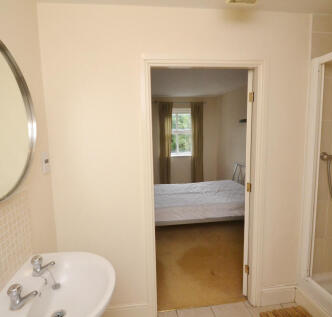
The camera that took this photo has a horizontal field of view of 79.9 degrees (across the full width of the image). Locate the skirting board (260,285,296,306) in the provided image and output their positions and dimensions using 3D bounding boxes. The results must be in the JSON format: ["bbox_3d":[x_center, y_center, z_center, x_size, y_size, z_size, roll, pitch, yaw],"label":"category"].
[{"bbox_3d":[0.974,1.190,1.713,0.314,0.158,0.019,-2,6,-6],"label":"skirting board"}]

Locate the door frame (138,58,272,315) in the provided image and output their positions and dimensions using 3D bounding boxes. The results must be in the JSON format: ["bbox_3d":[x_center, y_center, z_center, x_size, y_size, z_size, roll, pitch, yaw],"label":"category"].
[{"bbox_3d":[0.319,0.268,1.609,0.954,2.046,0.122,-2,6,-6],"label":"door frame"}]

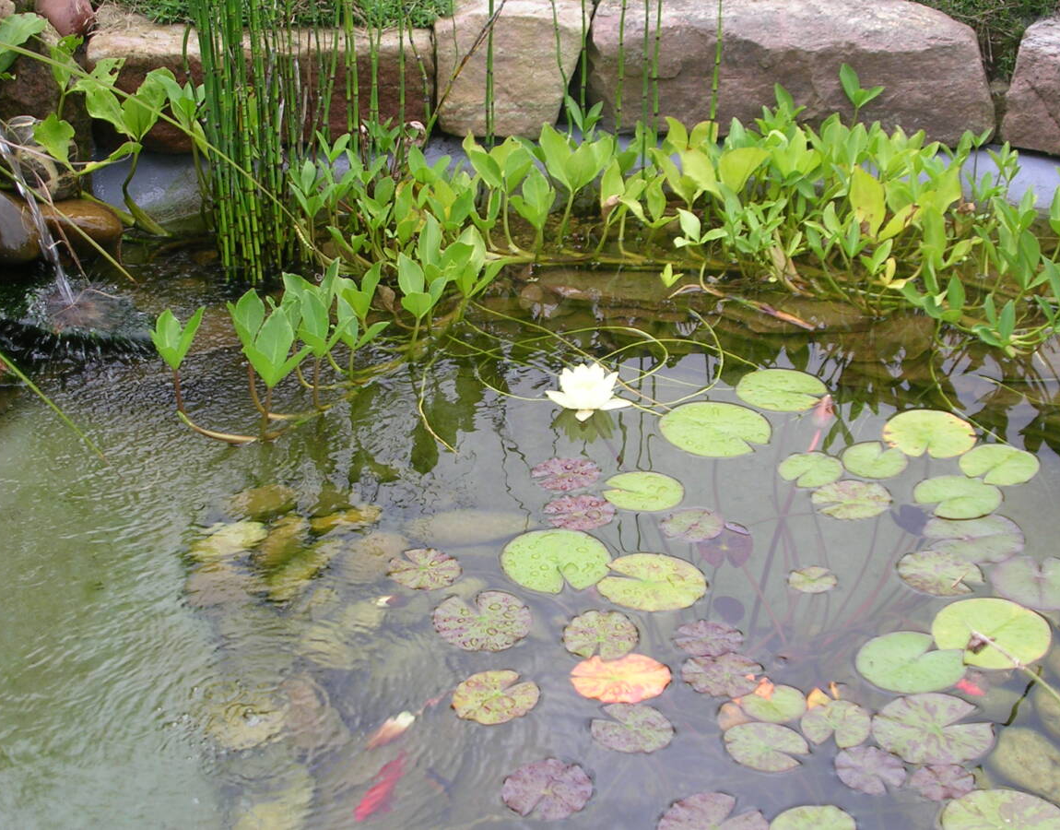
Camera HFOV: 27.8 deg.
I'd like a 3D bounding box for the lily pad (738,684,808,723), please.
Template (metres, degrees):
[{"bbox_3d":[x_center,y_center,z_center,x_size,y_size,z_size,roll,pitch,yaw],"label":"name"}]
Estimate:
[{"bbox_3d":[0.266,0.317,2.357,0.077,0.012,0.075,3,29,5],"label":"lily pad"}]

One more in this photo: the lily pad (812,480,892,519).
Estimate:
[{"bbox_3d":[0.391,0.100,2.596,0.100,0.016,0.083,-9,31,-15],"label":"lily pad"}]

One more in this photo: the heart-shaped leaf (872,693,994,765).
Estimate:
[{"bbox_3d":[0.436,0.338,2.319,0.140,0.012,0.120,-12,31,-20],"label":"heart-shaped leaf"}]

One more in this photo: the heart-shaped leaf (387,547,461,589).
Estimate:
[{"bbox_3d":[-0.129,0.185,2.596,0.089,0.012,0.094,-22,36,-34],"label":"heart-shaped leaf"}]

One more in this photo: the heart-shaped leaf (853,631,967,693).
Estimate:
[{"bbox_3d":[0.432,0.280,2.436,0.123,0.010,0.114,-25,38,-36],"label":"heart-shaped leaf"}]

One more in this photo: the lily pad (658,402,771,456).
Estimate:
[{"bbox_3d":[0.251,0.018,2.896,0.161,0.012,0.149,0,29,0],"label":"lily pad"}]

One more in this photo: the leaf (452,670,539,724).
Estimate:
[{"bbox_3d":[-0.037,0.296,2.256,0.096,0.012,0.085,-22,37,-34],"label":"leaf"}]

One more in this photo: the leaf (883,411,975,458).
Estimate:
[{"bbox_3d":[0.511,0.022,2.733,0.117,0.012,0.122,6,30,10],"label":"leaf"}]

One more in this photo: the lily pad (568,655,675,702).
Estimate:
[{"bbox_3d":[0.103,0.296,2.408,0.113,0.010,0.092,1,30,2],"label":"lily pad"}]

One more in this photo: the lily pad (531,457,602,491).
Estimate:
[{"bbox_3d":[0.048,0.077,2.792,0.093,0.010,0.081,-8,31,-13],"label":"lily pad"}]

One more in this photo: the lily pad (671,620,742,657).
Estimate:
[{"bbox_3d":[0.196,0.242,2.348,0.077,0.014,0.067,-2,30,-3],"label":"lily pad"}]

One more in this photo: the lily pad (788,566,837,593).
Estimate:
[{"bbox_3d":[0.340,0.198,2.573,0.060,0.012,0.054,-17,33,-28],"label":"lily pad"}]

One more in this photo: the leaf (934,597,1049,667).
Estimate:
[{"bbox_3d":[0.533,0.250,2.478,0.129,0.012,0.156,26,38,38],"label":"leaf"}]

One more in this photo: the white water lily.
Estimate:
[{"bbox_3d":[0.075,-0.039,2.789,0.113,0.056,0.109,0,30,0],"label":"white water lily"}]

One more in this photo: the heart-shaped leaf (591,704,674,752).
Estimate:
[{"bbox_3d":[0.110,0.341,2.329,0.091,0.010,0.084,19,35,29],"label":"heart-shaped leaf"}]

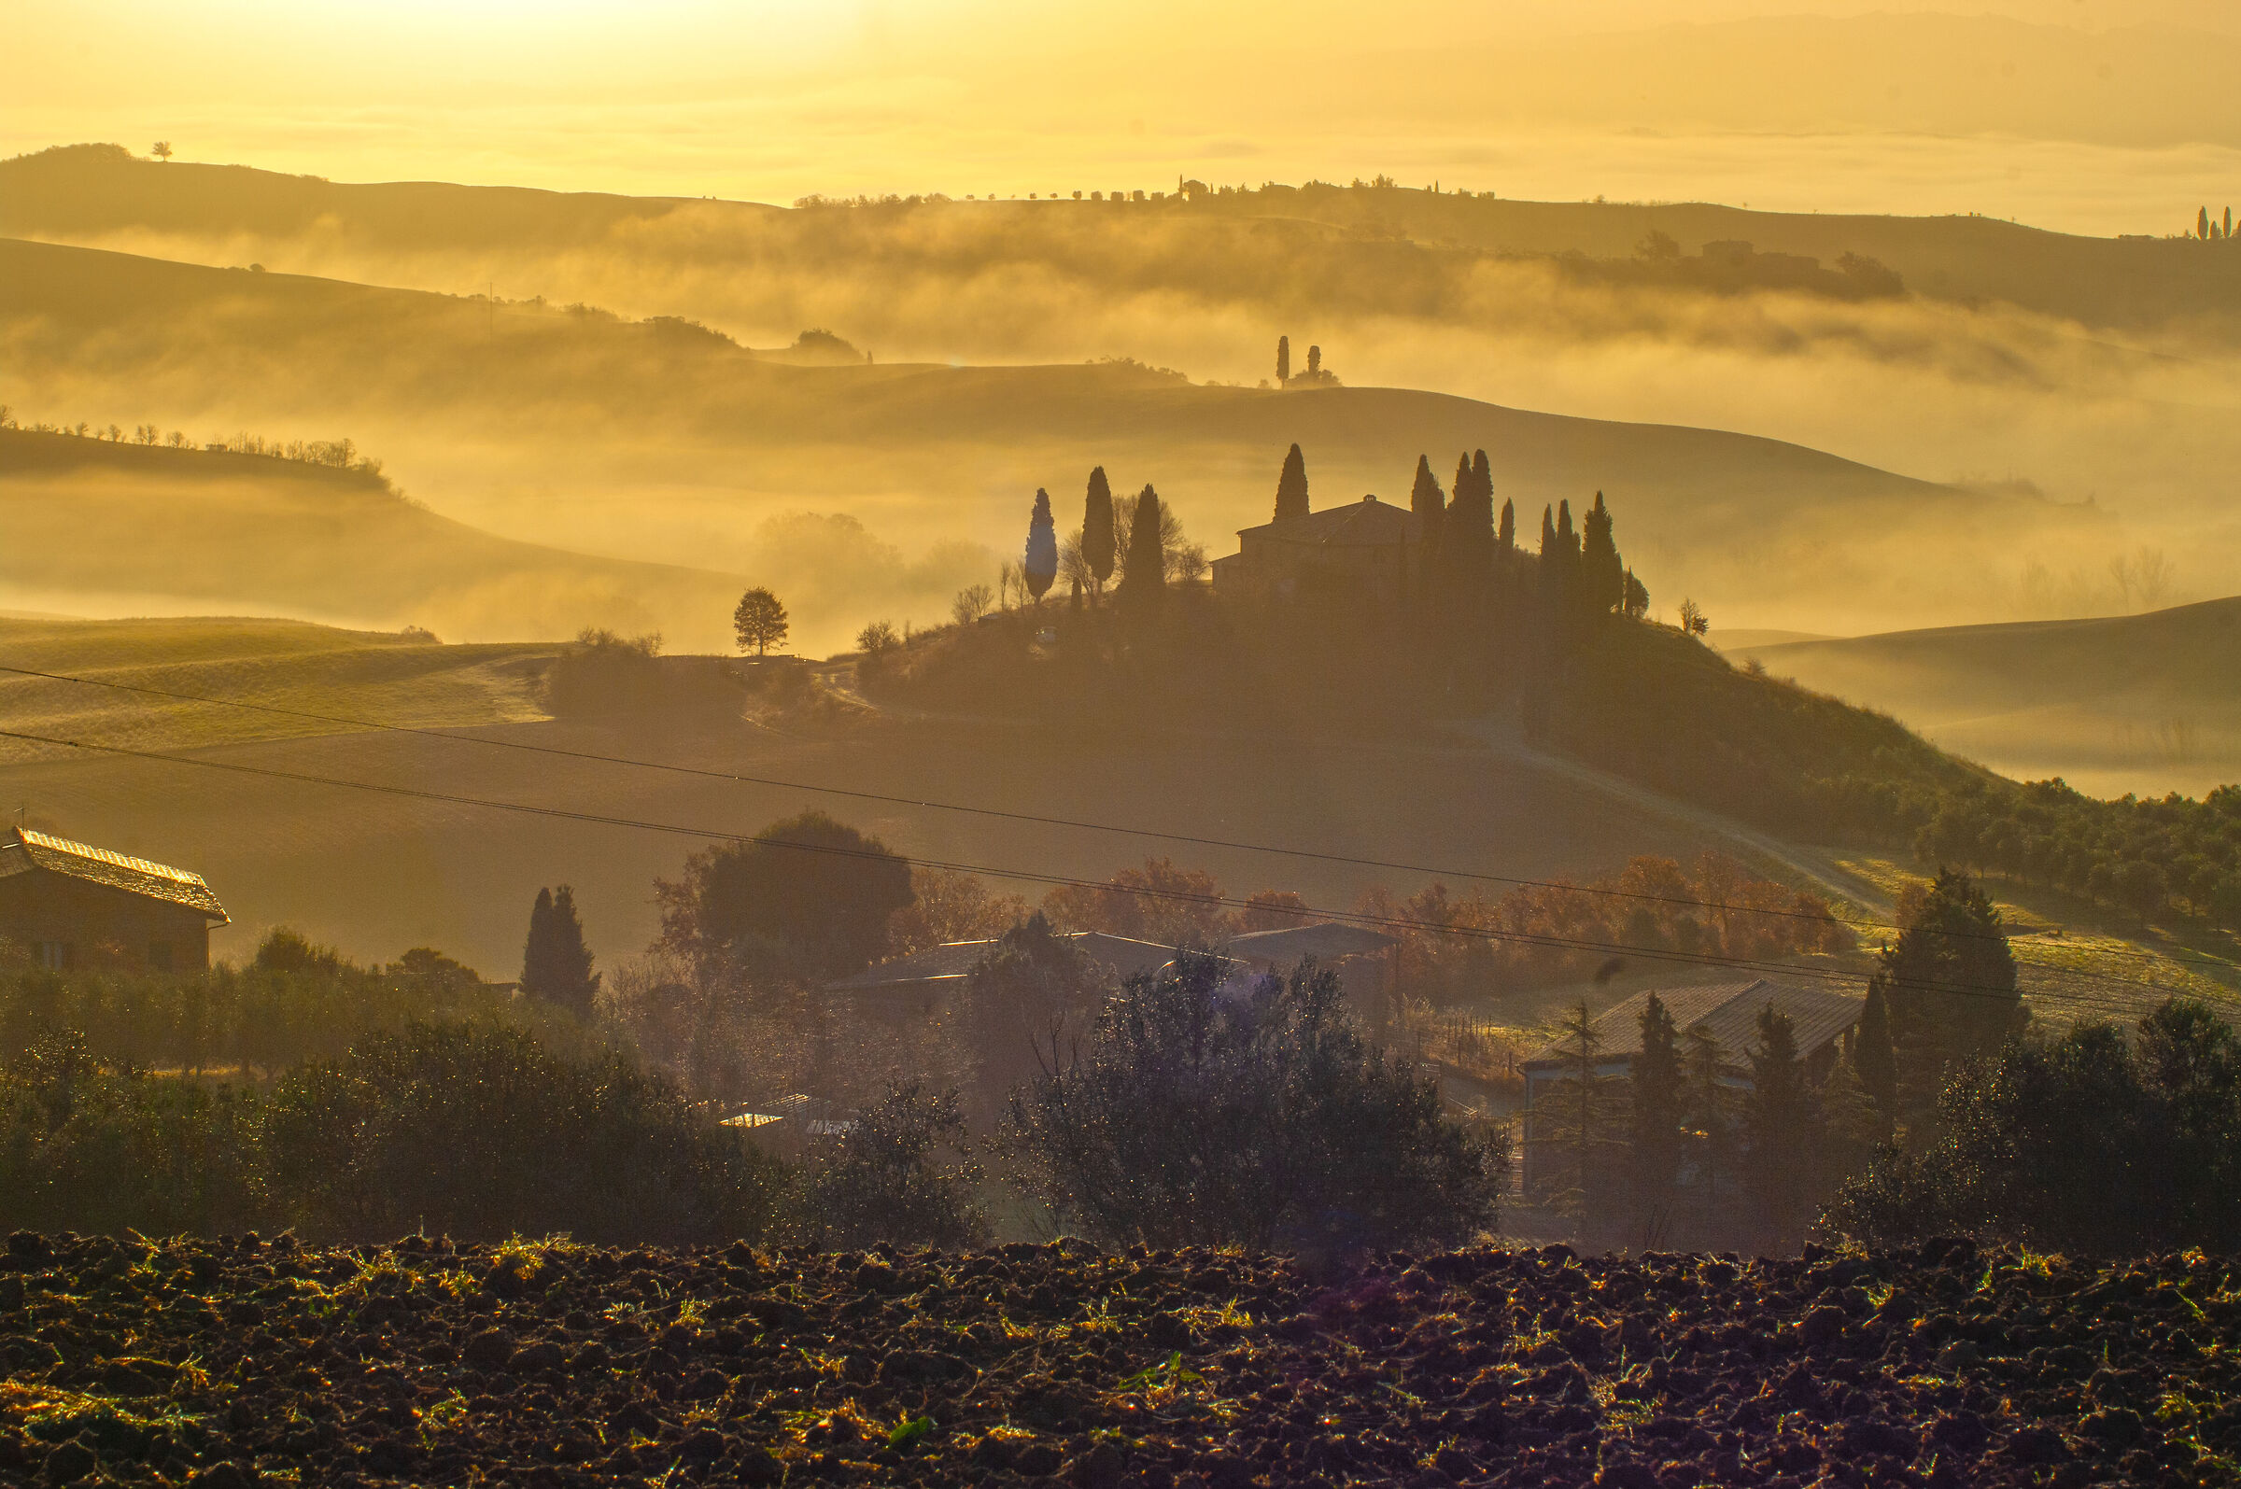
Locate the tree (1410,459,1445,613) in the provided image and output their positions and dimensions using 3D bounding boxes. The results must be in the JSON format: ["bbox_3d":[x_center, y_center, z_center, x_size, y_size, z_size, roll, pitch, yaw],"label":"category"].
[{"bbox_3d":[28.059,-18.996,598.000,3.367,15.303,3.367,1,6,0],"label":"tree"}]

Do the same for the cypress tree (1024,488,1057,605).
[{"bbox_3d":[-7.381,-18.407,605.000,3.244,10.593,3.244,1,6,0],"label":"cypress tree"}]

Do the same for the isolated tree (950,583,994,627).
[{"bbox_3d":[-15.630,-14.890,690.000,4.810,4.640,4.810,0,5,0],"label":"isolated tree"}]

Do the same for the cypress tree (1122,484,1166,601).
[{"bbox_3d":[2.190,-18.813,605.000,4.218,11.082,4.218,1,6,0],"label":"cypress tree"}]

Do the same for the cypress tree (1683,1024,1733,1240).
[{"bbox_3d":[23.658,15.616,263.000,2.073,8.714,2.073,1,6,0],"label":"cypress tree"}]

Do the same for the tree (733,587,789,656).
[{"bbox_3d":[-37.740,-12.850,685.000,5.880,7.370,5.880,0,5,0],"label":"tree"}]

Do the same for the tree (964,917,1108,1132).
[{"bbox_3d":[-4.140,13.260,315.000,7.180,10.340,7.180,0,5,0],"label":"tree"}]

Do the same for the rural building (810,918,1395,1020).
[{"bbox_3d":[-0.390,12.810,362.000,30.500,6.000,15.000,0,5,0],"label":"rural building"}]

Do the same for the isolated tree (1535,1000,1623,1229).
[{"bbox_3d":[17.980,14.490,255.000,3.080,8.920,3.080,0,5,0],"label":"isolated tree"}]

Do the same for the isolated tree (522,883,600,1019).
[{"bbox_3d":[-27.880,10.500,325.000,3.920,7.080,3.500,0,5,0],"label":"isolated tree"}]

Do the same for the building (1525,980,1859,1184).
[{"bbox_3d":[25.180,14.861,279.822,10.500,6.100,22.500,3,6,17],"label":"building"}]

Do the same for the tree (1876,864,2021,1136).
[{"bbox_3d":[35.928,11.455,283.000,6.330,12.197,6.140,1,6,0],"label":"tree"}]

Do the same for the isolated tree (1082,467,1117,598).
[{"bbox_3d":[-2.220,-22.200,690.000,3.520,14.110,3.520,0,5,0],"label":"isolated tree"}]

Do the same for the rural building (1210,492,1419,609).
[{"bbox_3d":[22.109,-18.957,614.885,18.078,9.600,20.789,-2,6,-28],"label":"rural building"}]

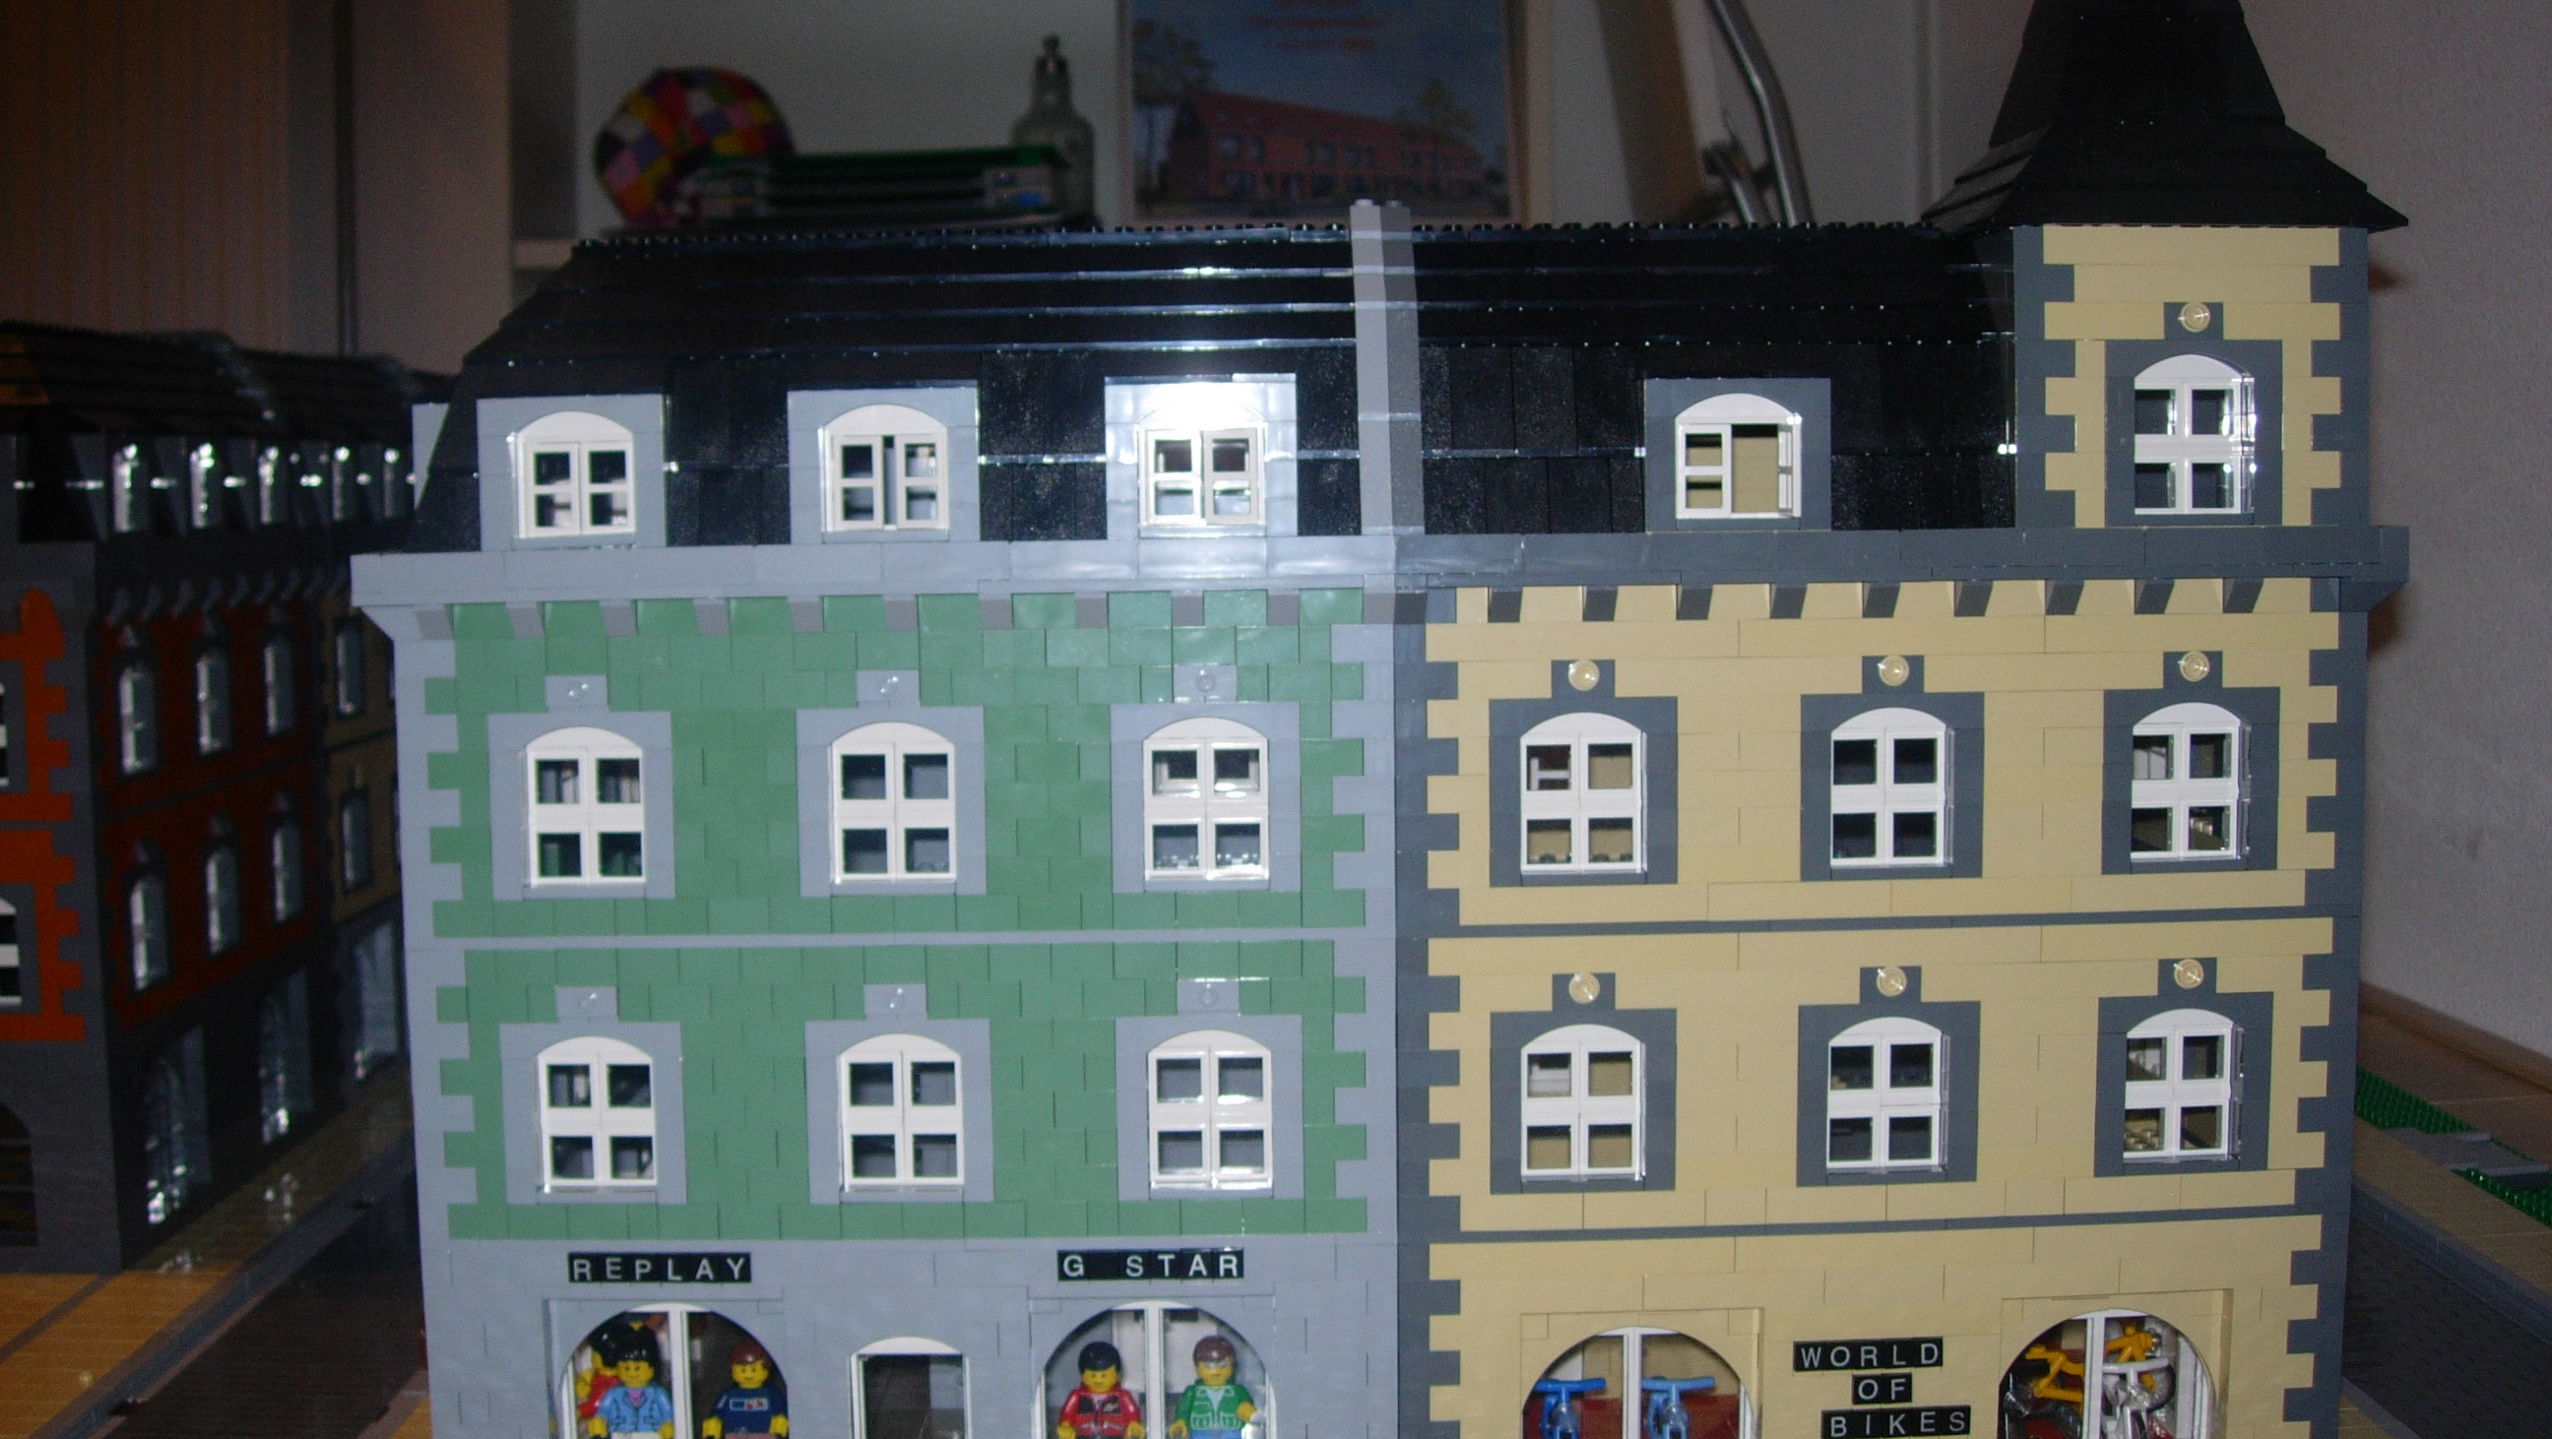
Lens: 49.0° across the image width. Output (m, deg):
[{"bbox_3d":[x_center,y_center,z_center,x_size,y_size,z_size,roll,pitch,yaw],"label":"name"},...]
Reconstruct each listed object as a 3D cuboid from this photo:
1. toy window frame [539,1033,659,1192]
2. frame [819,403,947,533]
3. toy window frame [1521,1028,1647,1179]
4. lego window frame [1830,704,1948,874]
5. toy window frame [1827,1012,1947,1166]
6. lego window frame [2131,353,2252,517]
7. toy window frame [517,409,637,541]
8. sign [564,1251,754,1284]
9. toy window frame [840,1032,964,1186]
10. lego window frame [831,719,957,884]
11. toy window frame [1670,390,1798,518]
[{"bbox_3d":[-0.175,0.101,0.728,0.032,0.041,0.008,-1,4,-1],"label":"toy window frame"},{"bbox_3d":[-0.099,-0.065,0.717,0.032,0.034,0.008,-1,4,-1],"label":"frame"},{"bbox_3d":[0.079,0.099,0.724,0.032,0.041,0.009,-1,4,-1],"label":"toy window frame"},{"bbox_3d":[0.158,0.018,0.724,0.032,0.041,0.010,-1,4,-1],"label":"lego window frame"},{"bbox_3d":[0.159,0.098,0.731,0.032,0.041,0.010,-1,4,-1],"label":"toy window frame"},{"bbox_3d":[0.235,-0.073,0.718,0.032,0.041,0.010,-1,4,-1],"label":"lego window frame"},{"bbox_3d":[-0.177,-0.063,0.716,0.032,0.033,0.008,-1,4,-1],"label":"toy window frame"},{"bbox_3d":[-0.158,0.140,0.717,0.048,0.008,0.004,-1,4,-1],"label":"sign"},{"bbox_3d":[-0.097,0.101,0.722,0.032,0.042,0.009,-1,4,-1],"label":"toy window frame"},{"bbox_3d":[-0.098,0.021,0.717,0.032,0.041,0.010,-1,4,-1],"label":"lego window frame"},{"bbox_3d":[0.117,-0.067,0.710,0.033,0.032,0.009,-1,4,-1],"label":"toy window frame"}]

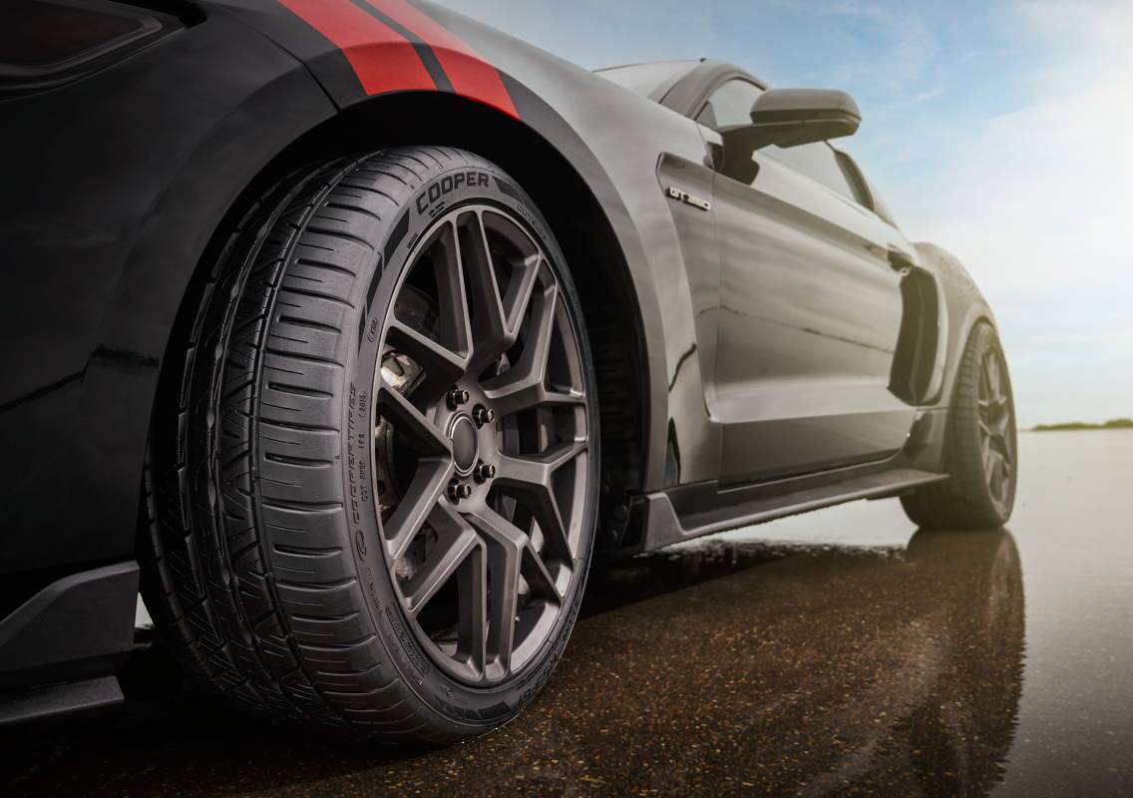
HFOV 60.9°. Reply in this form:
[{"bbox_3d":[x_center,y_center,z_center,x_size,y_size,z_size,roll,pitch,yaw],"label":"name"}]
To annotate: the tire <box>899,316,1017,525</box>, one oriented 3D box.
[{"bbox_3d":[1.367,0.095,3.386,0.300,0.715,0.715,-3,-3,35],"label":"tire"}]

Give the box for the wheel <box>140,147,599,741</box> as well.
[{"bbox_3d":[-0.188,0.053,1.152,0.275,0.680,0.680,-2,-3,22],"label":"wheel"}]

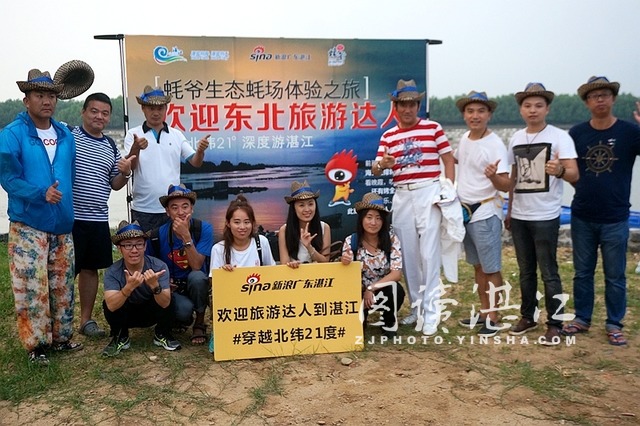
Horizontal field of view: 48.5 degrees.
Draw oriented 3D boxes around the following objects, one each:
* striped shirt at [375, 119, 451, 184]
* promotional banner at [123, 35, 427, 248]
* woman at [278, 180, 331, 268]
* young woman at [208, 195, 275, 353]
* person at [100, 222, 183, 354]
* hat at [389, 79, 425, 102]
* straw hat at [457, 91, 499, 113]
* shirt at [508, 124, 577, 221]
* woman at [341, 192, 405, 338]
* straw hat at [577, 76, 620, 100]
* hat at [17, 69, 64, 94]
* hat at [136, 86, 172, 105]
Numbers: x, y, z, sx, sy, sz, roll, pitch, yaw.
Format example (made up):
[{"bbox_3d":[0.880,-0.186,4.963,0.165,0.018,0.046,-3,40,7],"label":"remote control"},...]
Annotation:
[{"bbox_3d":[0.669,-0.445,5.140,0.510,0.480,0.270,2,8,20],"label":"striped shirt"},{"bbox_3d":[-0.328,-0.531,5.900,2.480,1.850,0.030,-1,7,-7],"label":"promotional banner"},{"bbox_3d":[-0.109,0.320,4.986,0.430,1.110,0.580,-1,8,-5],"label":"woman"},{"bbox_3d":[-0.528,0.387,4.772,0.450,1.040,0.600,-1,8,-6],"label":"young woman"},{"bbox_3d":[-1.203,0.473,4.783,0.500,0.880,0.620,-2,8,-14],"label":"person"},{"bbox_3d":[0.598,-0.847,4.912,0.260,0.150,0.300,1,8,11],"label":"hat"},{"bbox_3d":[1.121,-0.794,5.060,0.295,0.145,0.310,2,7,15],"label":"straw hat"},{"bbox_3d":[1.486,-0.277,4.747,0.450,0.630,0.280,3,9,27],"label":"shirt"},{"bbox_3d":[0.370,0.353,5.019,0.460,0.990,0.680,1,8,5],"label":"woman"},{"bbox_3d":[1.836,-0.821,4.685,0.290,0.150,0.310,2,8,17],"label":"straw hat"},{"bbox_3d":[-1.788,-0.838,4.530,0.290,0.150,0.310,-5,8,-32],"label":"hat"},{"bbox_3d":[-1.250,-0.888,5.370,0.285,0.150,0.310,-2,7,-13],"label":"hat"}]

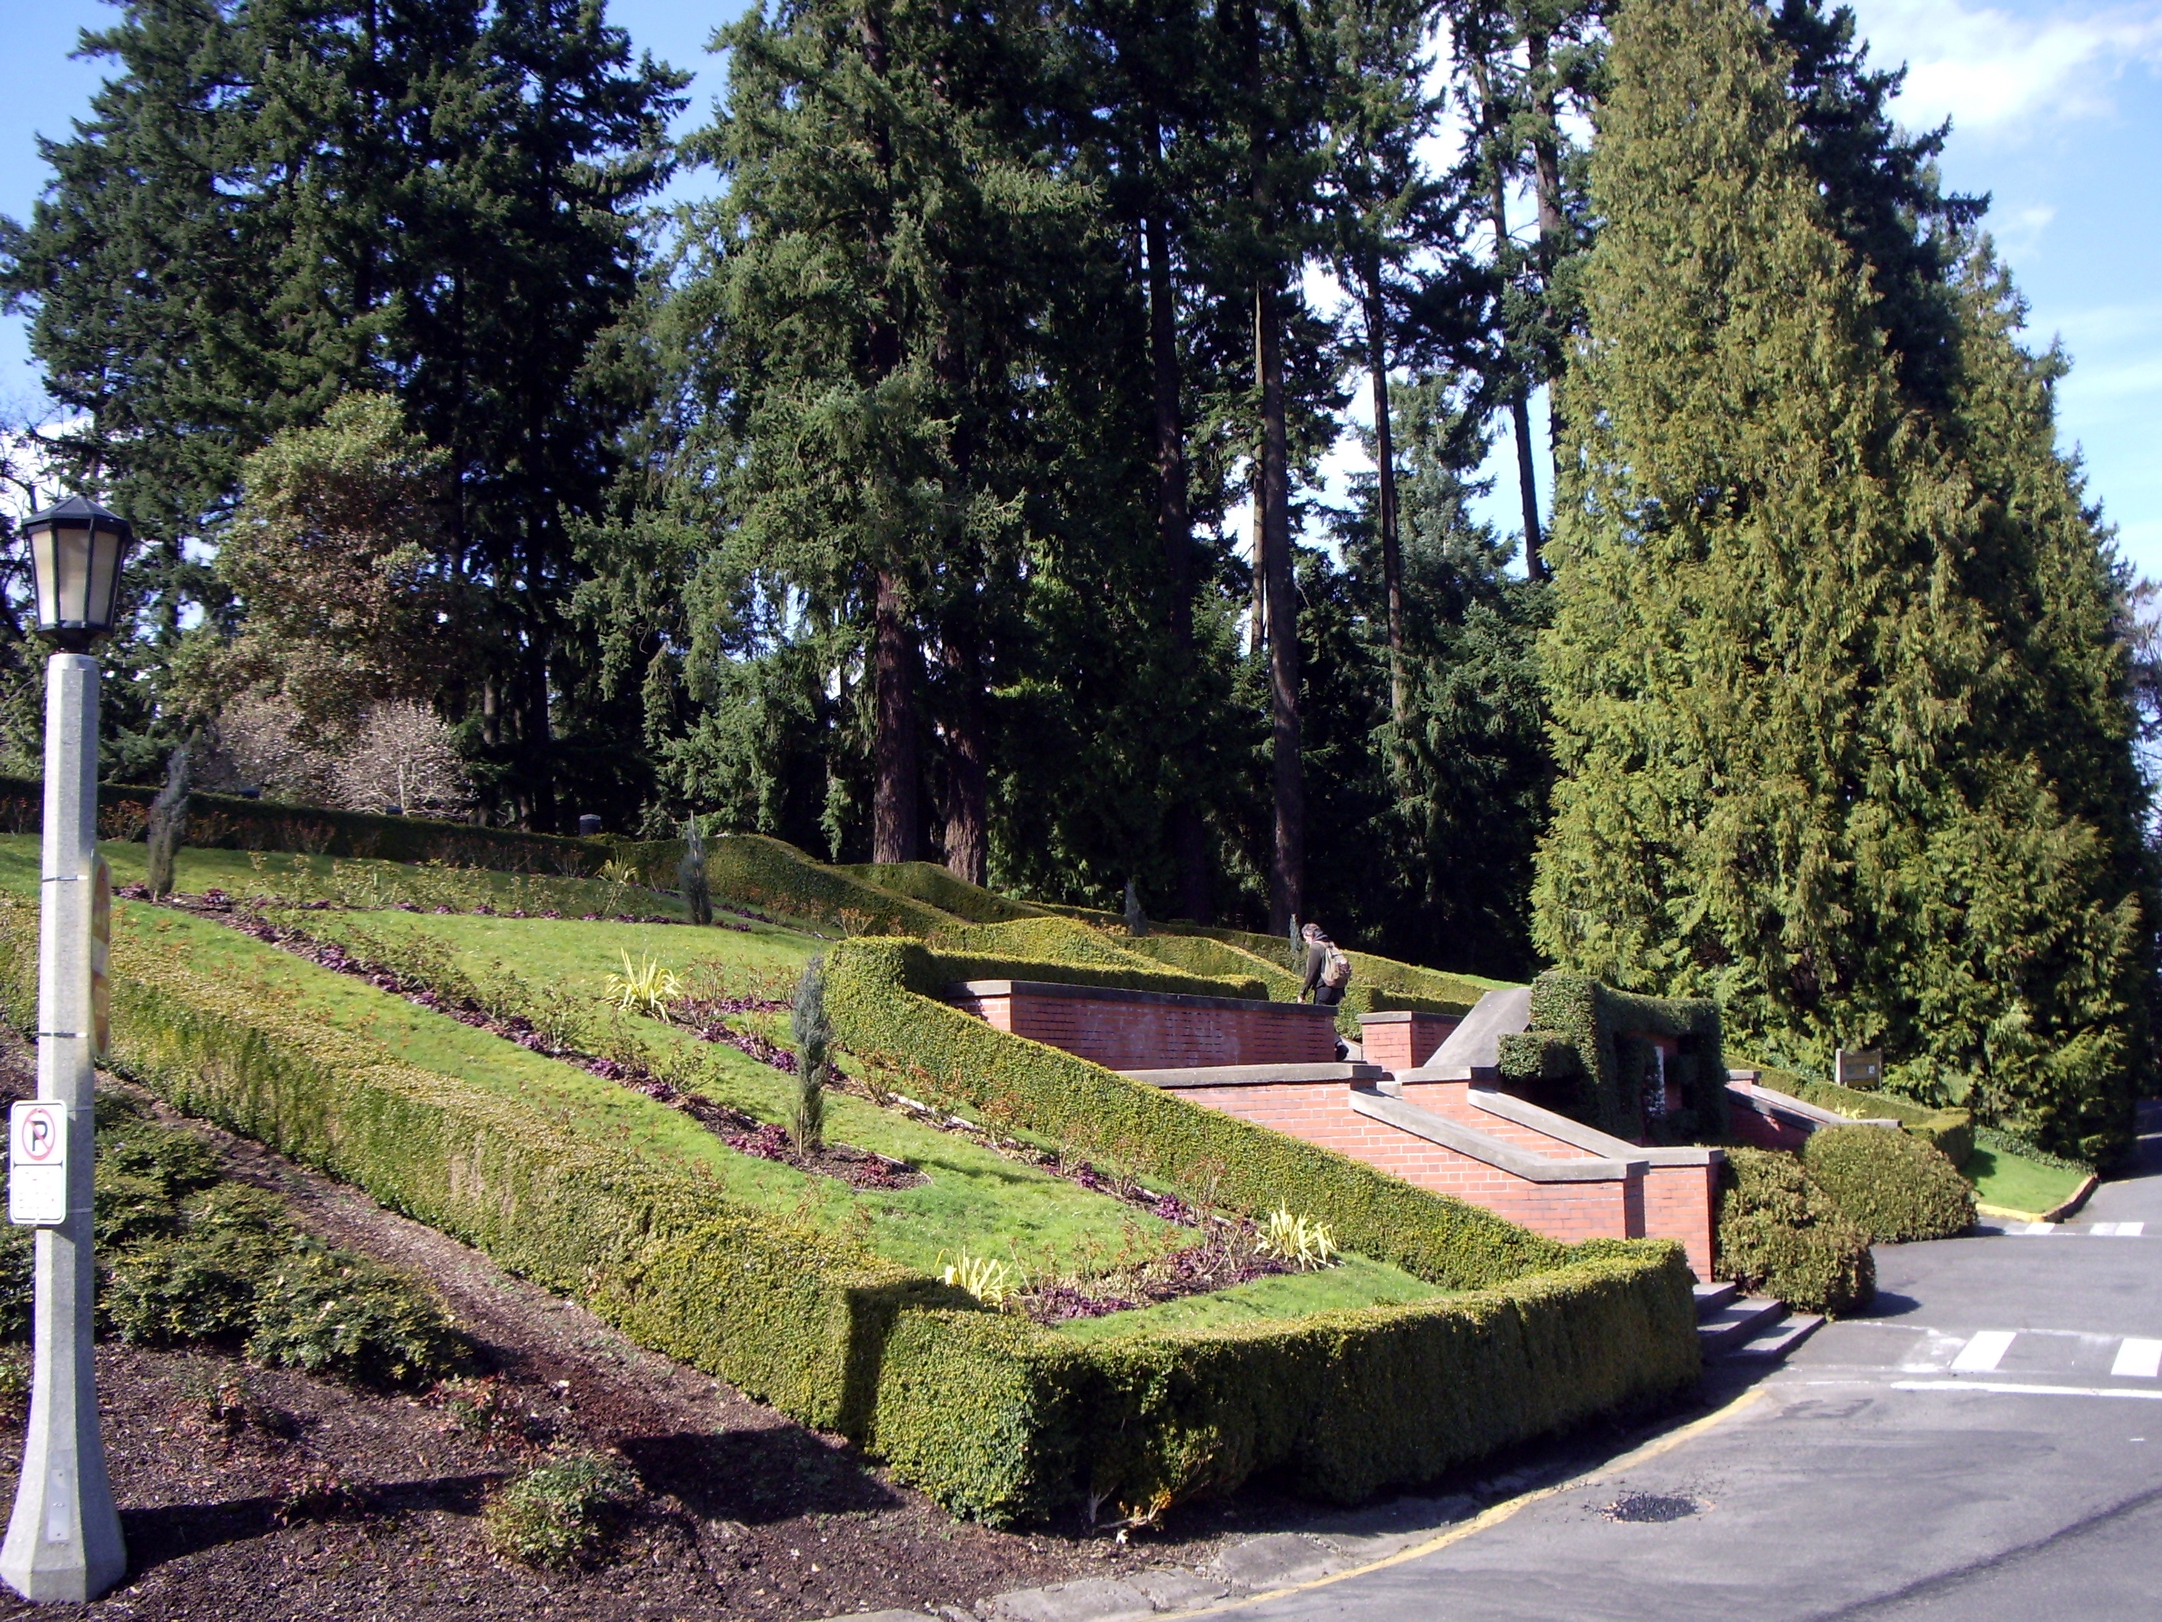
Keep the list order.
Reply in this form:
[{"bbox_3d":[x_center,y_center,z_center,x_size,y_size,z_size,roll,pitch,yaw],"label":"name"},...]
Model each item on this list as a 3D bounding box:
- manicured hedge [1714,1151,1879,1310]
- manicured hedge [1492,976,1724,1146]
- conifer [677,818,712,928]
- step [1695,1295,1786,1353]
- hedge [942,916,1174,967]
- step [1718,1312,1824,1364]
[{"bbox_3d":[6.232,3.697,19.320,1.350,1.380,1.380,-6,-8,26],"label":"manicured hedge"},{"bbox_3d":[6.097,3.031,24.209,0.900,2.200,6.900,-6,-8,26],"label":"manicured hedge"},{"bbox_3d":[-3.753,0.589,21.311,0.320,1.050,0.320,-2,-7,0],"label":"conifer"},{"bbox_3d":[5.225,4.112,17.484,0.400,0.145,2.850,-6,-8,26],"label":"step"},{"bbox_3d":[-0.221,1.880,26.435,3.100,1.100,0.850,-6,-8,26],"label":"hedge"},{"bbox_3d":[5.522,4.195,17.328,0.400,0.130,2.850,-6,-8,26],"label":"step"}]

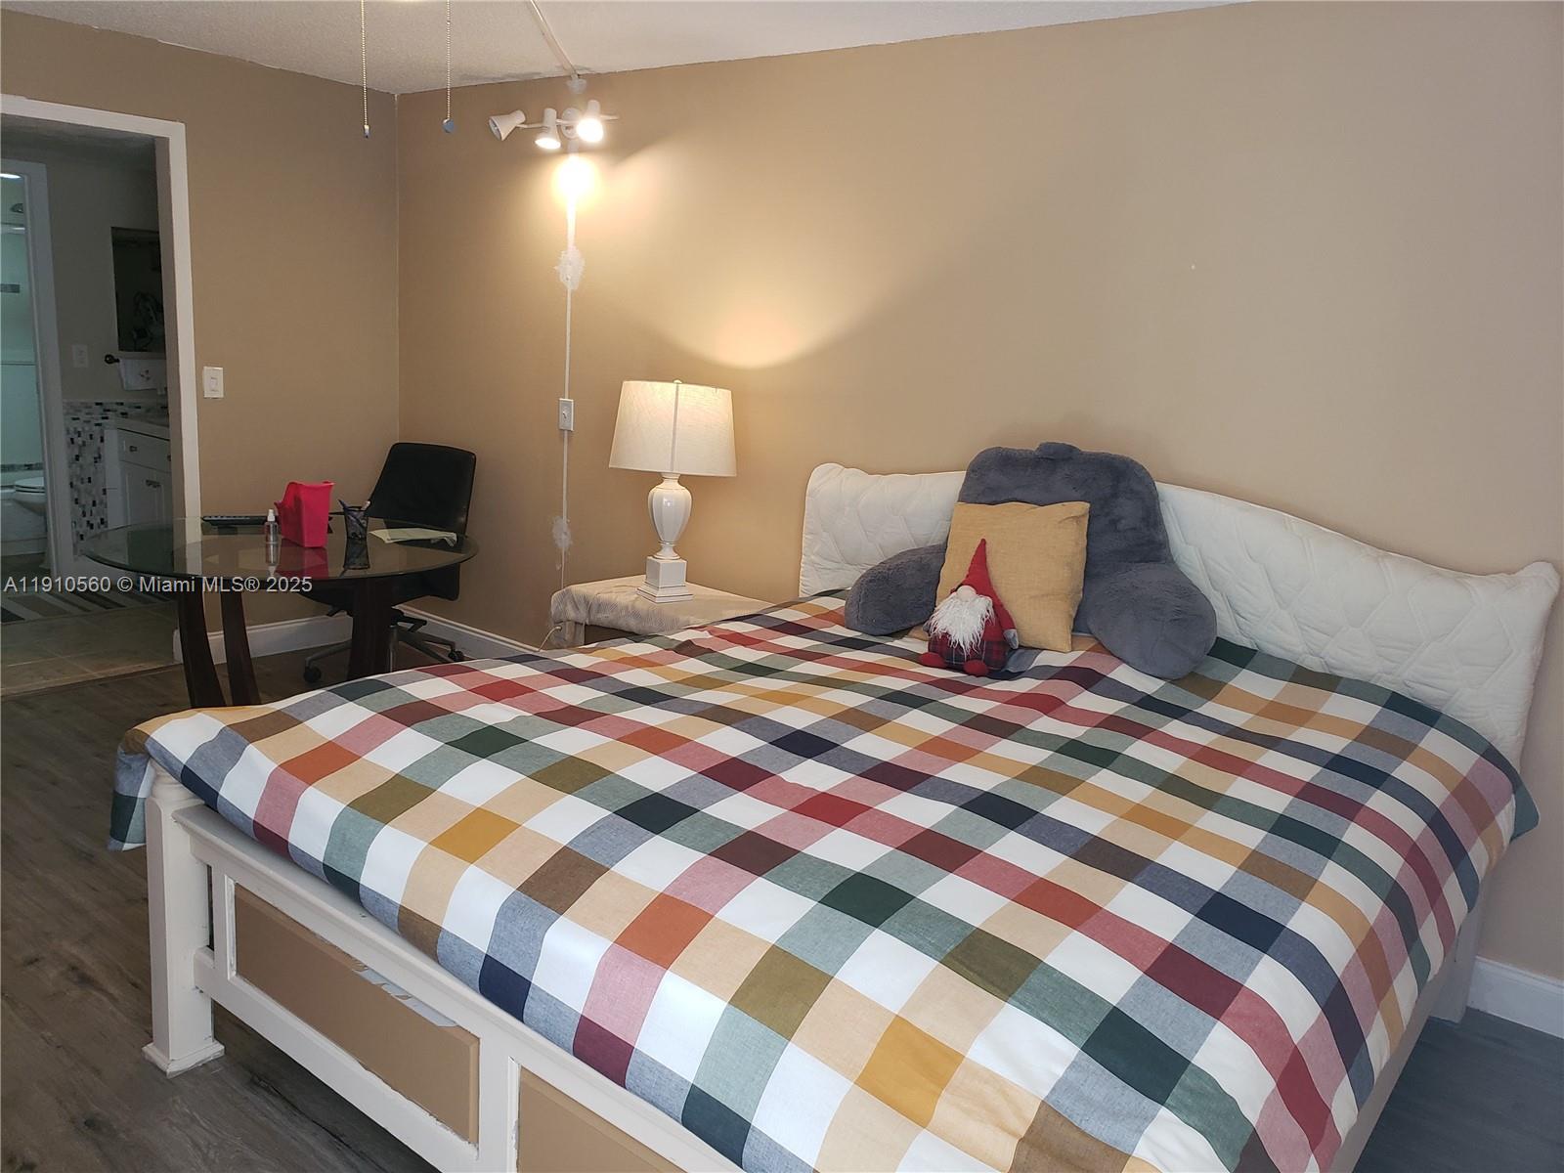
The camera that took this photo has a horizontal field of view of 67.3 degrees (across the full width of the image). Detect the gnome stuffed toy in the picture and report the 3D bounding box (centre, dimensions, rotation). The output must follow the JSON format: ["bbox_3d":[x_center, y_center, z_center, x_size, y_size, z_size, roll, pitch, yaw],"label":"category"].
[{"bbox_3d":[0.489,0.039,2.972,0.235,0.330,0.190,10,14,27],"label":"gnome stuffed toy"}]

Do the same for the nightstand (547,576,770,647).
[{"bbox_3d":[-0.404,0.338,4.103,0.620,0.600,0.530,13,15,36],"label":"nightstand"}]

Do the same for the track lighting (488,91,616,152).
[{"bbox_3d":[-0.861,-1.732,4.403,0.680,0.170,0.190,13,15,36],"label":"track lighting"}]

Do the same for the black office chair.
[{"bbox_3d":[-1.669,-0.111,4.981,0.620,0.930,0.650,8,13,19],"label":"black office chair"}]

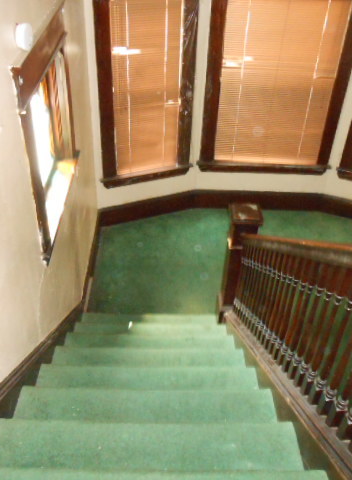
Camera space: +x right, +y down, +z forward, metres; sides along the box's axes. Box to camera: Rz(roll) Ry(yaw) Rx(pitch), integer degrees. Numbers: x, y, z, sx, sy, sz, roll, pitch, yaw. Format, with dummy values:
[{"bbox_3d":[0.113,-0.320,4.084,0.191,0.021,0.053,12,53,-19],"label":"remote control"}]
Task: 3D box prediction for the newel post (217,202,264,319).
[{"bbox_3d":[0.428,0.255,3.357,0.211,1.088,0.211,1,35,-2],"label":"newel post"}]

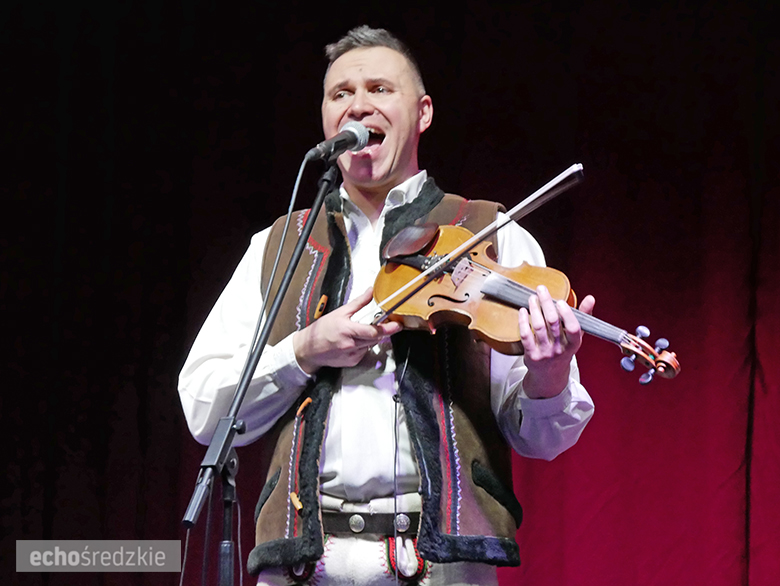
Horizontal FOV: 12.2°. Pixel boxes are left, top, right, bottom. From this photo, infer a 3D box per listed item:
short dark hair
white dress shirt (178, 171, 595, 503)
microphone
[{"bbox_3d":[-0.024,-0.376,6.070,0.168,0.150,0.200,-2,-12,22],"label":"short dark hair"},{"bbox_3d":[-0.006,0.075,6.000,0.660,0.570,0.400,-1,-6,14],"label":"white dress shirt"},{"bbox_3d":[-0.086,-0.245,5.910,0.052,0.052,0.185,-3,8,25],"label":"microphone"}]

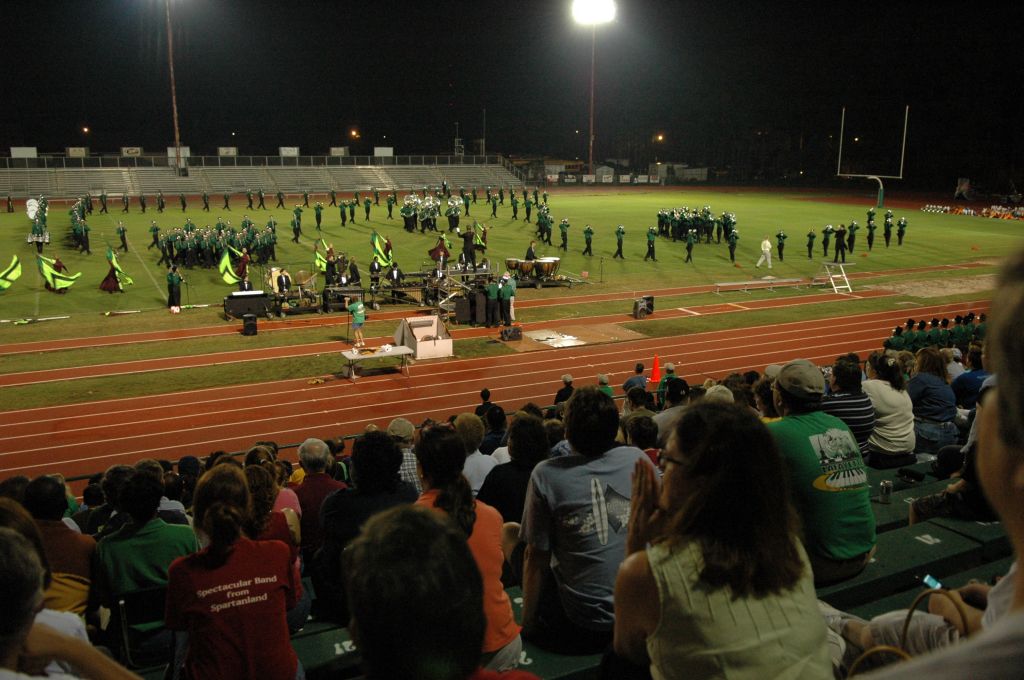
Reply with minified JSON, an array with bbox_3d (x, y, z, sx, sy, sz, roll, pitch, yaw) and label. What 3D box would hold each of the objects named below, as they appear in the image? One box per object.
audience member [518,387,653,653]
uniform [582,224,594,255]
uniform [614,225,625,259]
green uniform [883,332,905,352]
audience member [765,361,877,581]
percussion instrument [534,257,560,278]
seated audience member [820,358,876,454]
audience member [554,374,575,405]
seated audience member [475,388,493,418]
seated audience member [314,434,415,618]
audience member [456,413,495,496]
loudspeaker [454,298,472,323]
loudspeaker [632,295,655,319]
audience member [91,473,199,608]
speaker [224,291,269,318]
[{"bbox_3d":[0.205,0.800,3.128,0.520,1.364,0.750,-6,15,-25],"label":"audience member"},{"bbox_3d":[4.249,-5.524,47.153,0.520,1.700,0.580,11,17,41],"label":"uniform"},{"bbox_3d":[5.813,-5.260,45.889,0.520,1.750,0.500,-6,14,-24],"label":"uniform"},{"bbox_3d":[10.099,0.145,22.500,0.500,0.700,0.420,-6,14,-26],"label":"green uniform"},{"bbox_3d":[1.168,0.700,3.811,0.540,1.303,0.800,-6,14,-24],"label":"audience member"},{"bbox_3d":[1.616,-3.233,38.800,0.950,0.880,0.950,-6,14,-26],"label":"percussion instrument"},{"bbox_3d":[2.373,0.752,6.449,0.520,1.311,0.750,-6,15,-25],"label":"seated audience member"},{"bbox_3d":[1.176,1.582,18.490,0.520,1.730,0.380,-6,15,-25],"label":"audience member"},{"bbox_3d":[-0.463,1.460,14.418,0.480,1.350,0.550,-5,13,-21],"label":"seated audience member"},{"bbox_3d":[-0.785,1.030,4.412,0.500,1.266,0.780,-6,14,-24],"label":"seated audience member"},{"bbox_3d":[-0.328,1.021,5.496,0.430,1.260,0.720,-6,14,-26],"label":"audience member"},{"bbox_3d":[-1.757,-1.048,30.381,0.500,0.880,0.450,-6,14,-24],"label":"loudspeaker"},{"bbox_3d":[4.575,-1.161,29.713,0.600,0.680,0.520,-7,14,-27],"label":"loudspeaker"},{"bbox_3d":[-1.685,1.143,4.044,0.450,1.240,0.720,-6,14,-26],"label":"audience member"},{"bbox_3d":[-9.694,-1.297,31.182,1.500,1.000,0.650,-6,14,-24],"label":"speaker"}]

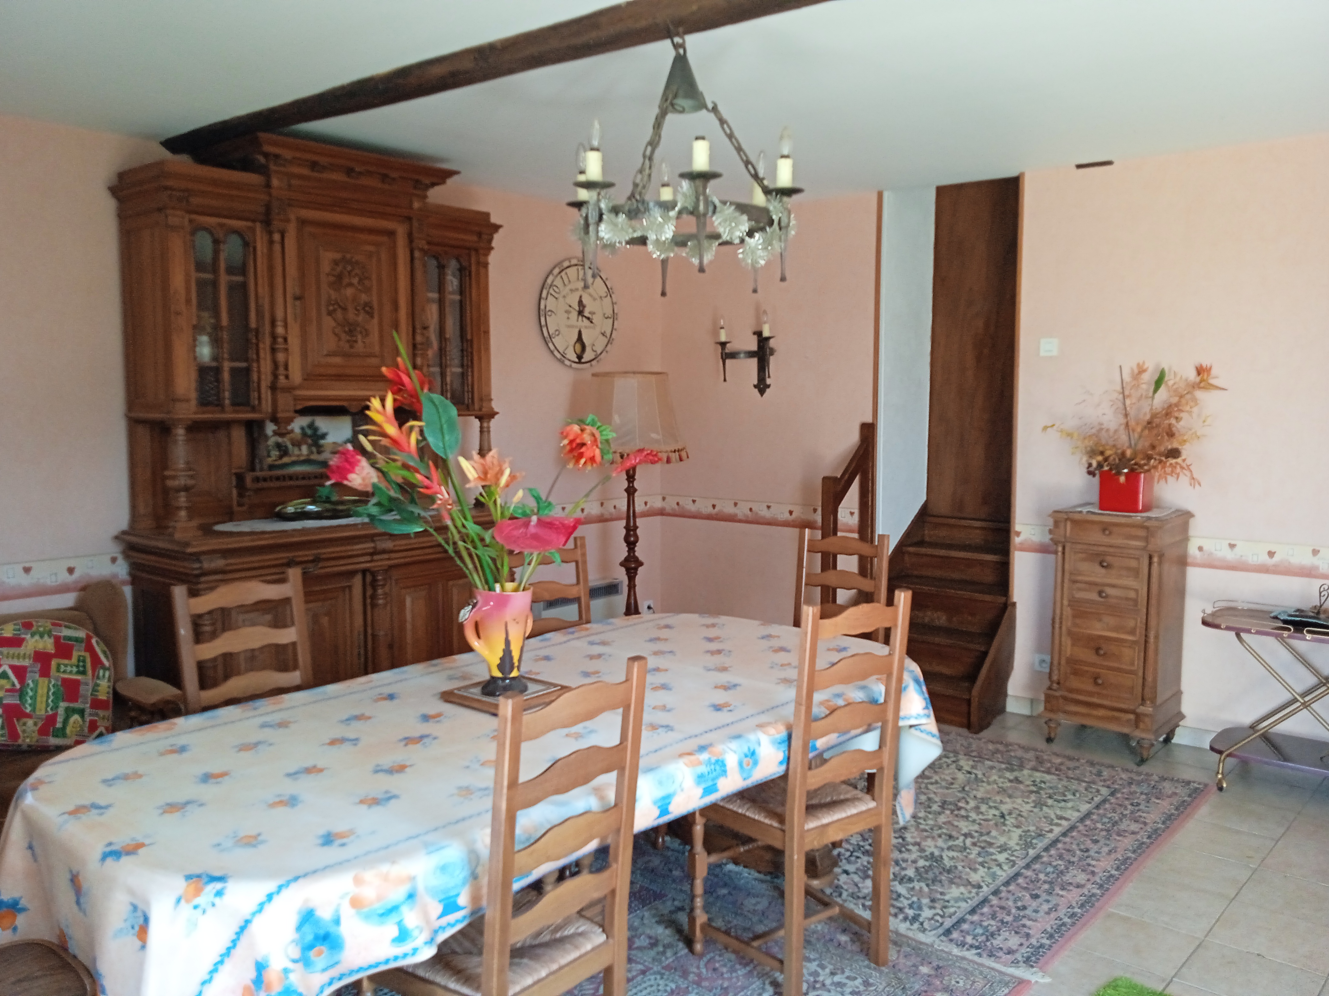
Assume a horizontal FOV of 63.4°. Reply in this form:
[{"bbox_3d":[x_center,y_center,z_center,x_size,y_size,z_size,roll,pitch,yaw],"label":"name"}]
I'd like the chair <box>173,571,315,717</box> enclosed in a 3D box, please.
[{"bbox_3d":[-1.014,0.747,2.898,0.431,1.036,0.444,4,7,38],"label":"chair"}]

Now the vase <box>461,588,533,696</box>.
[{"bbox_3d":[-0.439,0.369,2.829,0.183,0.270,0.165,-1,6,-9],"label":"vase"}]

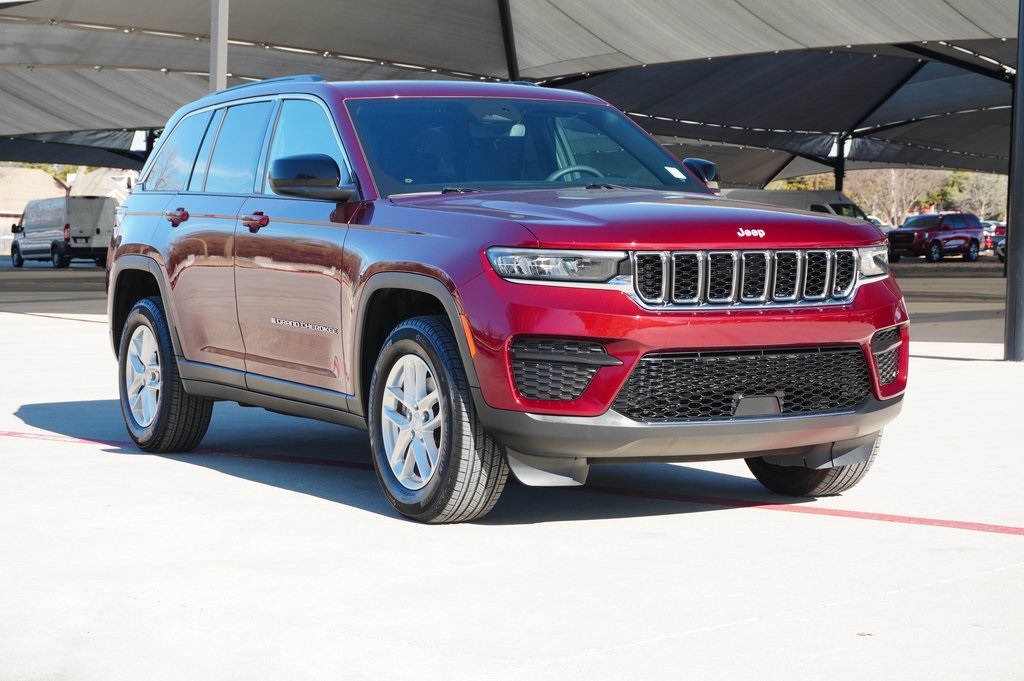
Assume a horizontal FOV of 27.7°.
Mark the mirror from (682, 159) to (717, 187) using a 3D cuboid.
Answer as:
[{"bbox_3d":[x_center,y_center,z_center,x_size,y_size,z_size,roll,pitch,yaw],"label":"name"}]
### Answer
[{"bbox_3d":[0.848,-0.726,9.261,0.220,0.160,0.200,-2,3,-29],"label":"mirror"}]

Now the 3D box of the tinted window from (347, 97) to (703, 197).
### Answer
[{"bbox_3d":[0.055,-0.805,8.818,1.620,0.121,0.914,-2,34,-29],"label":"tinted window"}]

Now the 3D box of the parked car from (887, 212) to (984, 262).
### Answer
[{"bbox_3d":[16.850,-4.080,82.600,2.050,1.930,5.300,3,4,41],"label":"parked car"}]

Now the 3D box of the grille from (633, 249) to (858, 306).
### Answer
[{"bbox_3d":[0.844,-0.223,7.437,0.980,0.220,0.110,-2,3,-29],"label":"grille"}]

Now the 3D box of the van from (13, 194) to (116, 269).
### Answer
[{"bbox_3d":[-16.250,-3.900,74.900,2.070,2.520,5.600,-2,4,-36],"label":"van"}]

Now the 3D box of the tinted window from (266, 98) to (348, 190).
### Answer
[{"bbox_3d":[-0.837,-0.821,8.644,0.080,0.430,0.960,14,-5,-29],"label":"tinted window"}]

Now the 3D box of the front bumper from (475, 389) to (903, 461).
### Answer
[{"bbox_3d":[0.777,0.273,7.455,1.900,0.250,0.400,-2,3,-29],"label":"front bumper"}]

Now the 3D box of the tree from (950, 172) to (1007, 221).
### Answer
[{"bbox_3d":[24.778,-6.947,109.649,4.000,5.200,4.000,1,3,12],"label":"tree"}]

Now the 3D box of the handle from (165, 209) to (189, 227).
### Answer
[{"bbox_3d":[-1.582,-0.580,9.783,0.055,0.080,0.240,-2,3,-29],"label":"handle"}]

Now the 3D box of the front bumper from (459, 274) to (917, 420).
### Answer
[{"bbox_3d":[0.752,-0.003,7.486,1.920,0.500,0.490,-2,3,-29],"label":"front bumper"}]

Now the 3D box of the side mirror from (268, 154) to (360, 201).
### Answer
[{"bbox_3d":[-0.806,-0.658,8.419,0.270,0.200,0.250,-2,3,-29],"label":"side mirror"}]

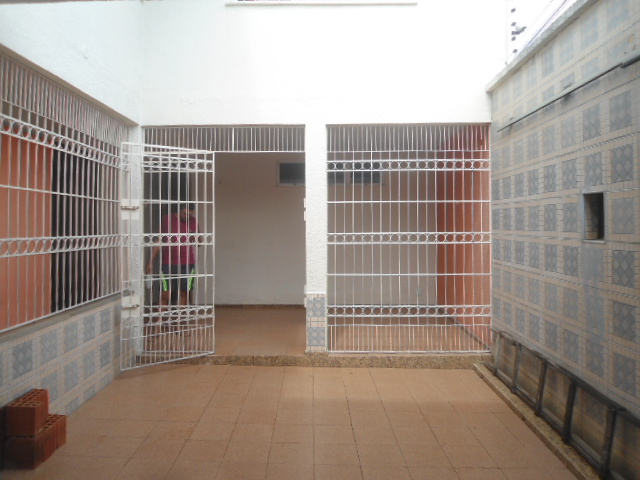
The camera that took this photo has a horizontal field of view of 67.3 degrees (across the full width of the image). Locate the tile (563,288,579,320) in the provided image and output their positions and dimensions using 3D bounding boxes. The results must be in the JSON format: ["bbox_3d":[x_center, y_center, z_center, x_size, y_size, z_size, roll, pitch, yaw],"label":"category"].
[{"bbox_3d":[1.836,0.465,3.502,0.012,0.207,0.210,-1,2,1],"label":"tile"}]

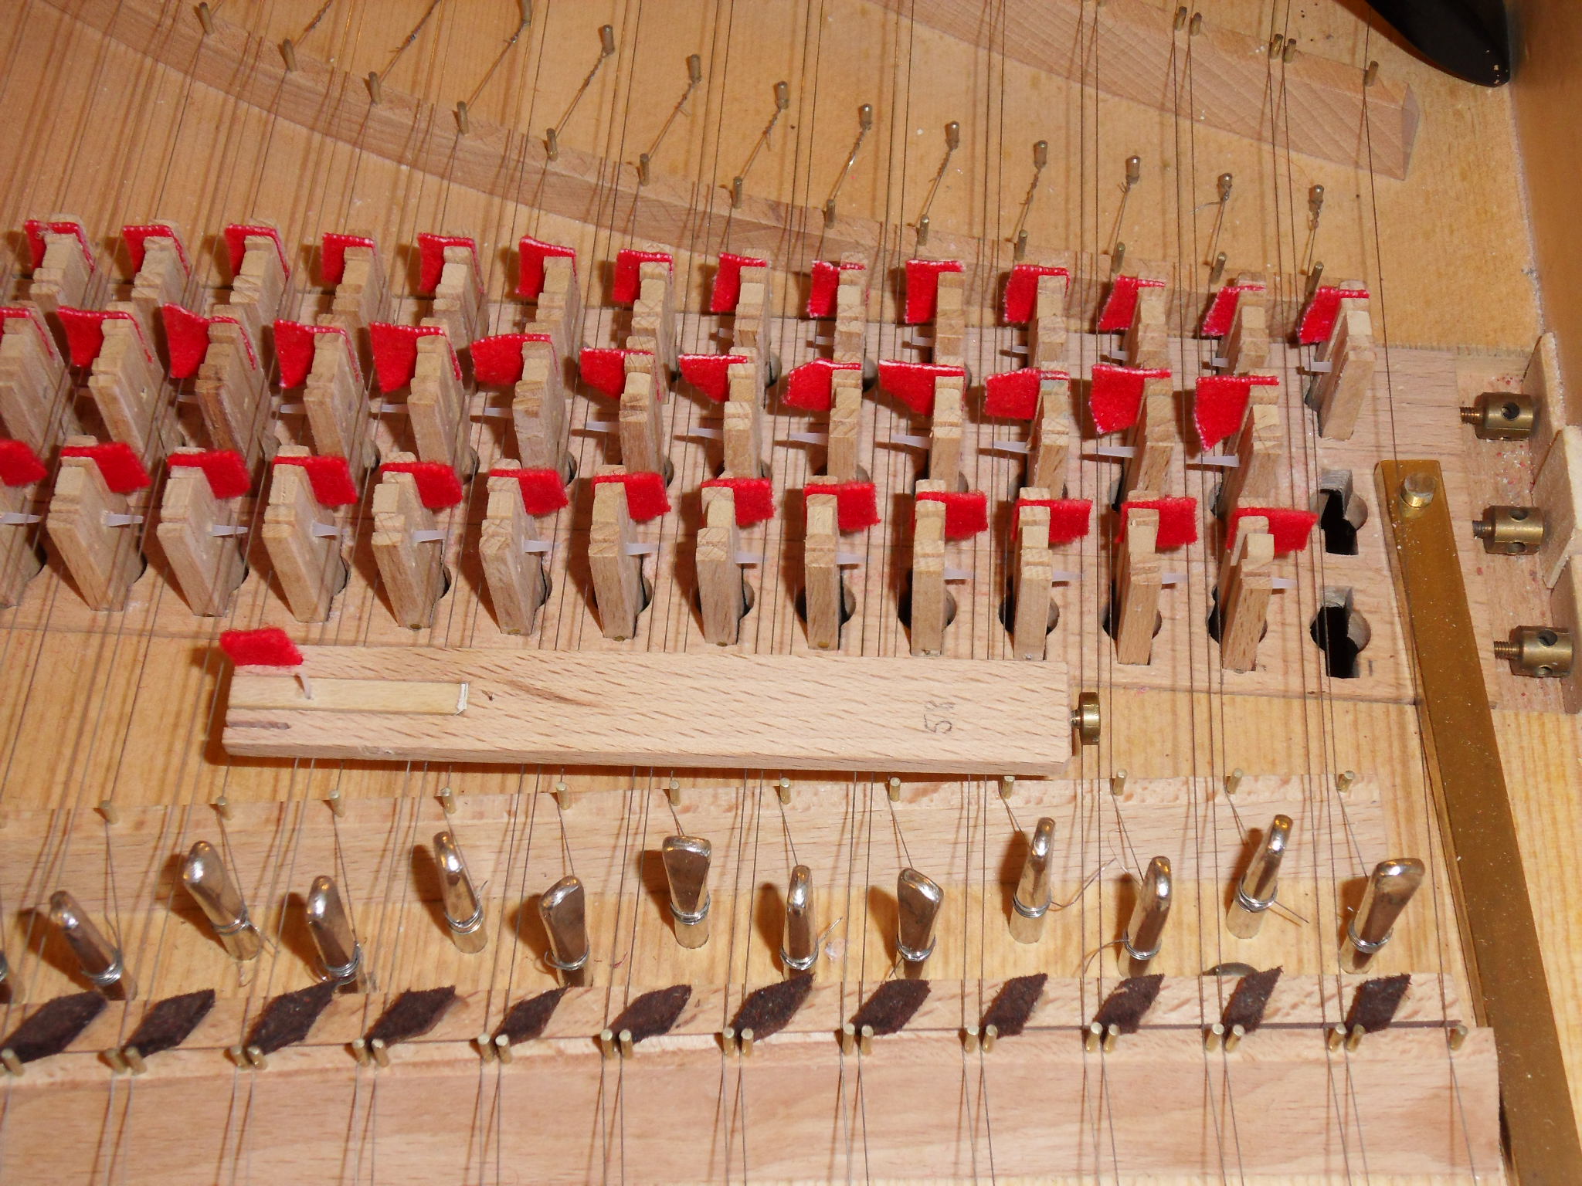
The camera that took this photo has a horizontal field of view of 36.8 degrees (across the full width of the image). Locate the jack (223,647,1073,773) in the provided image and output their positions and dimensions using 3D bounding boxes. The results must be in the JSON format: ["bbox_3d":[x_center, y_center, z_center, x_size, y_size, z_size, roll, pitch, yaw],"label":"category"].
[{"bbox_3d":[-0.017,0.014,0.293,0.103,0.004,0.014,1,57,1],"label":"jack"}]

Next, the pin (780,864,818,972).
[{"bbox_3d":[0.001,0.040,0.278,0.004,0.027,0.005,3,59,3],"label":"pin"}]

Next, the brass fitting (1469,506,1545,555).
[{"bbox_3d":[0.097,-0.009,0.323,0.009,0.006,0.006,3,59,3],"label":"brass fitting"}]

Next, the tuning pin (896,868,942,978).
[{"bbox_3d":[0.015,0.040,0.278,0.005,0.026,0.004,37,66,20],"label":"tuning pin"}]

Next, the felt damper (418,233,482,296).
[{"bbox_3d":[-0.048,-0.046,0.332,0.009,0.012,0.002,3,57,2],"label":"felt damper"}]

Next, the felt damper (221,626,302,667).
[{"bbox_3d":[-0.064,0.007,0.290,0.009,0.009,0.002,1,59,2],"label":"felt damper"}]

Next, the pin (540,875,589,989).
[{"bbox_3d":[-0.026,0.041,0.278,0.005,0.026,0.004,-38,65,-19],"label":"pin"}]

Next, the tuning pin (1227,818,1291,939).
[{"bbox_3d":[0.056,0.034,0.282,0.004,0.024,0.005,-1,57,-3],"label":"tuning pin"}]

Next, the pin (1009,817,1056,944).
[{"bbox_3d":[0.029,0.035,0.281,0.004,0.026,0.005,12,60,8],"label":"pin"}]

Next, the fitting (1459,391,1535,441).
[{"bbox_3d":[0.099,-0.025,0.333,0.009,0.006,0.006,3,59,3],"label":"fitting"}]

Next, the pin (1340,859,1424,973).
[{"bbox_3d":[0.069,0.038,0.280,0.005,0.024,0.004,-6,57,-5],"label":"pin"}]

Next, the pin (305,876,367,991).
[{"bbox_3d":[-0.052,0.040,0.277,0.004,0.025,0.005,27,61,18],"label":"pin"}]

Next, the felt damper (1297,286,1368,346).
[{"bbox_3d":[0.075,-0.038,0.329,0.008,0.012,0.002,3,57,2],"label":"felt damper"}]

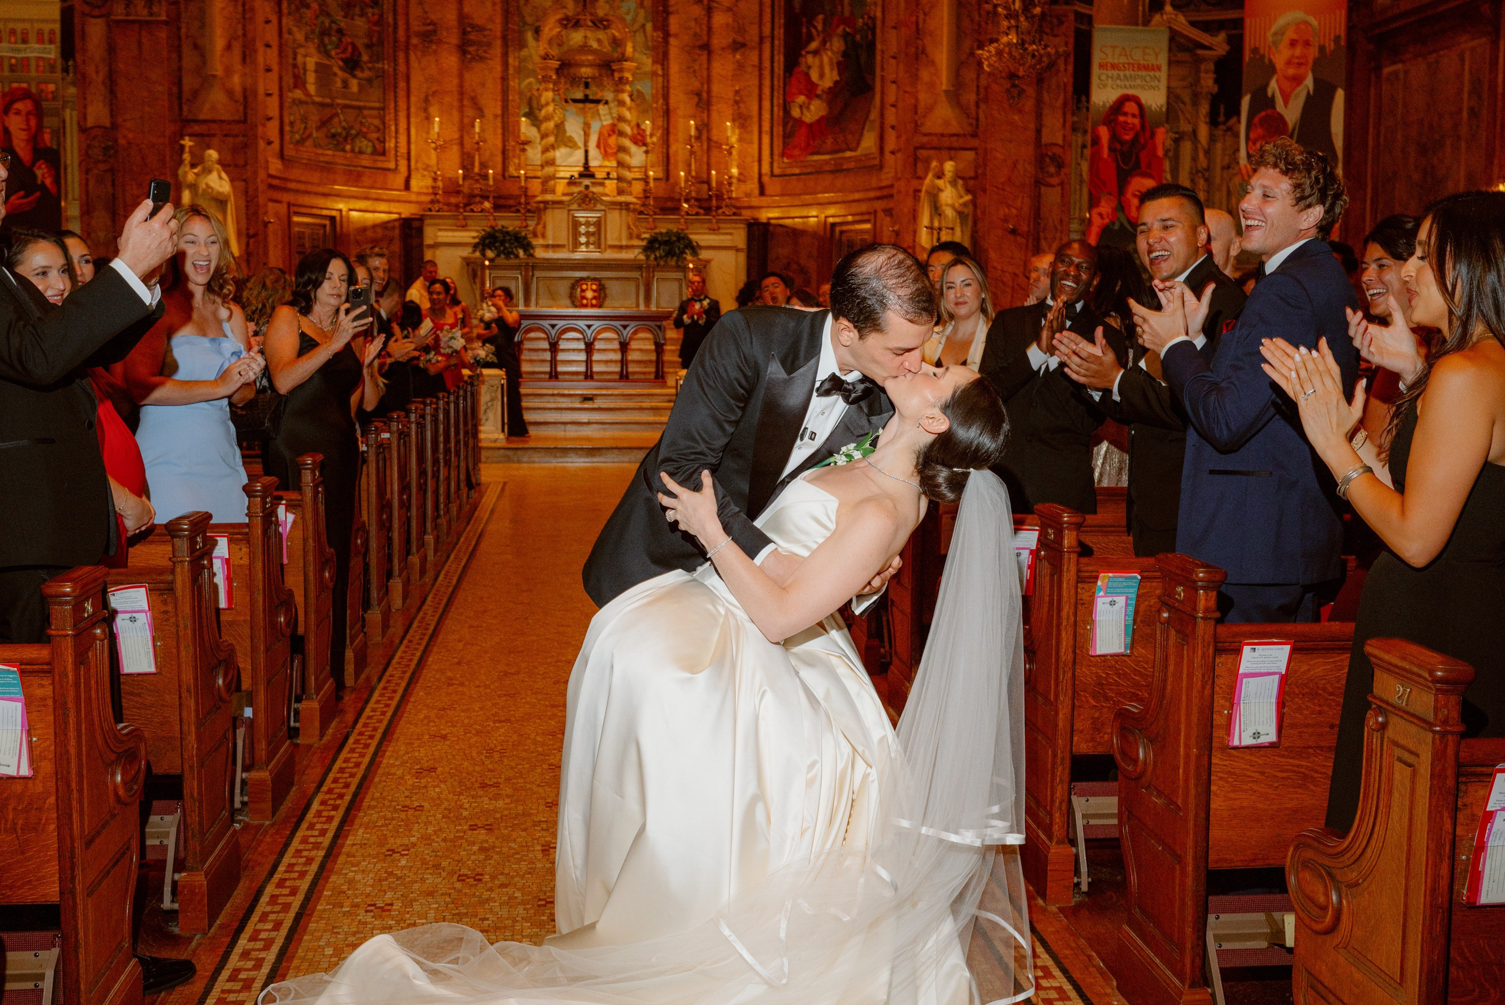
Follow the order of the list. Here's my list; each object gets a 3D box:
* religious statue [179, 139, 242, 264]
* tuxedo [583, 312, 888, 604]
[{"bbox_3d":[-6.850,-3.769,22.207,0.780,1.611,0.560,-1,6,-16],"label":"religious statue"},{"bbox_3d":[-0.021,0.313,3.618,0.660,1.440,0.560,6,8,41],"label":"tuxedo"}]

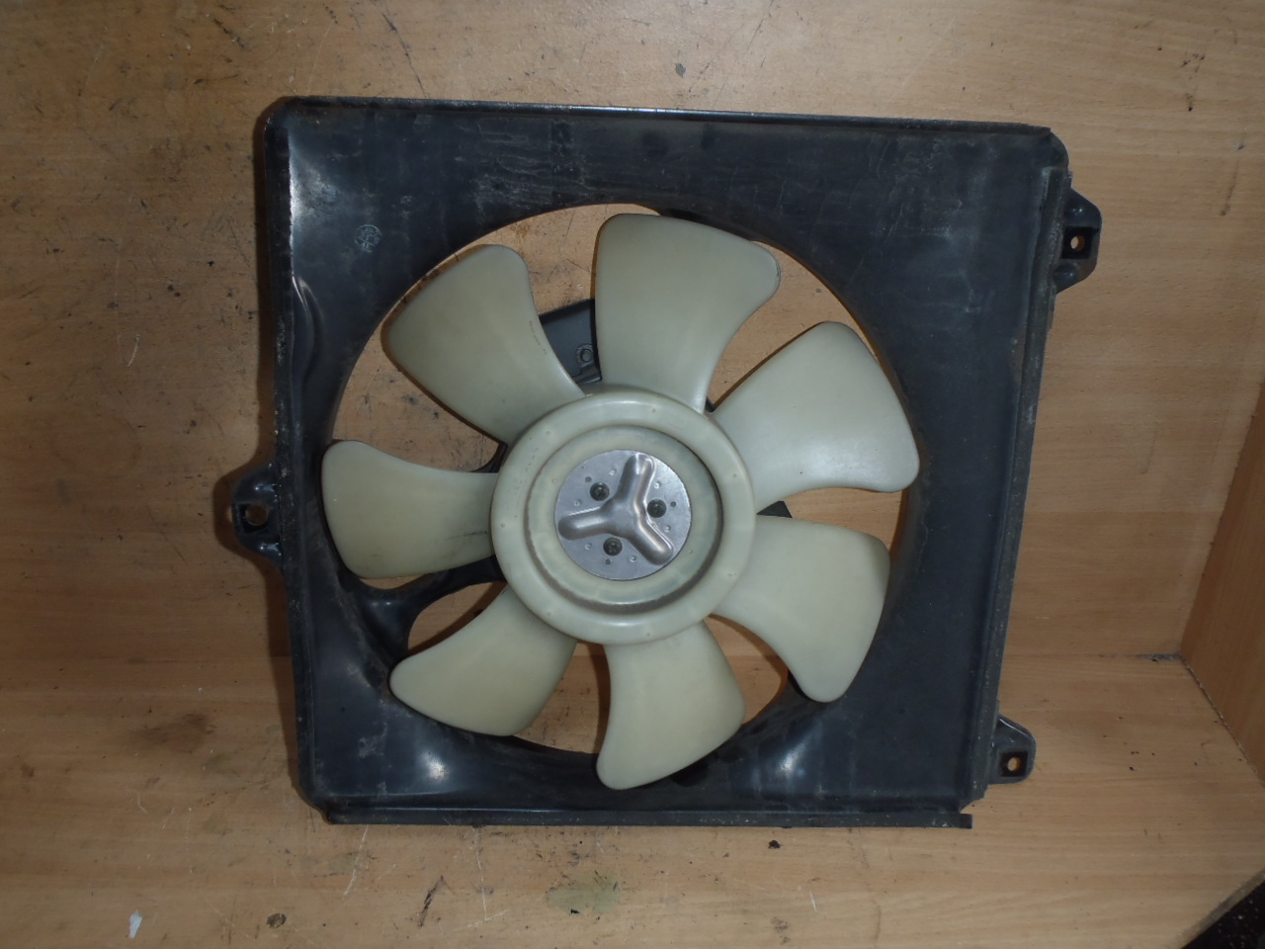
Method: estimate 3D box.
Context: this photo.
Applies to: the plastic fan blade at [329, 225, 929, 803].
[{"bbox_3d":[-0.006,0.023,0.567,0.325,0.322,0.055,-1,15,-2],"label":"plastic fan blade"}]

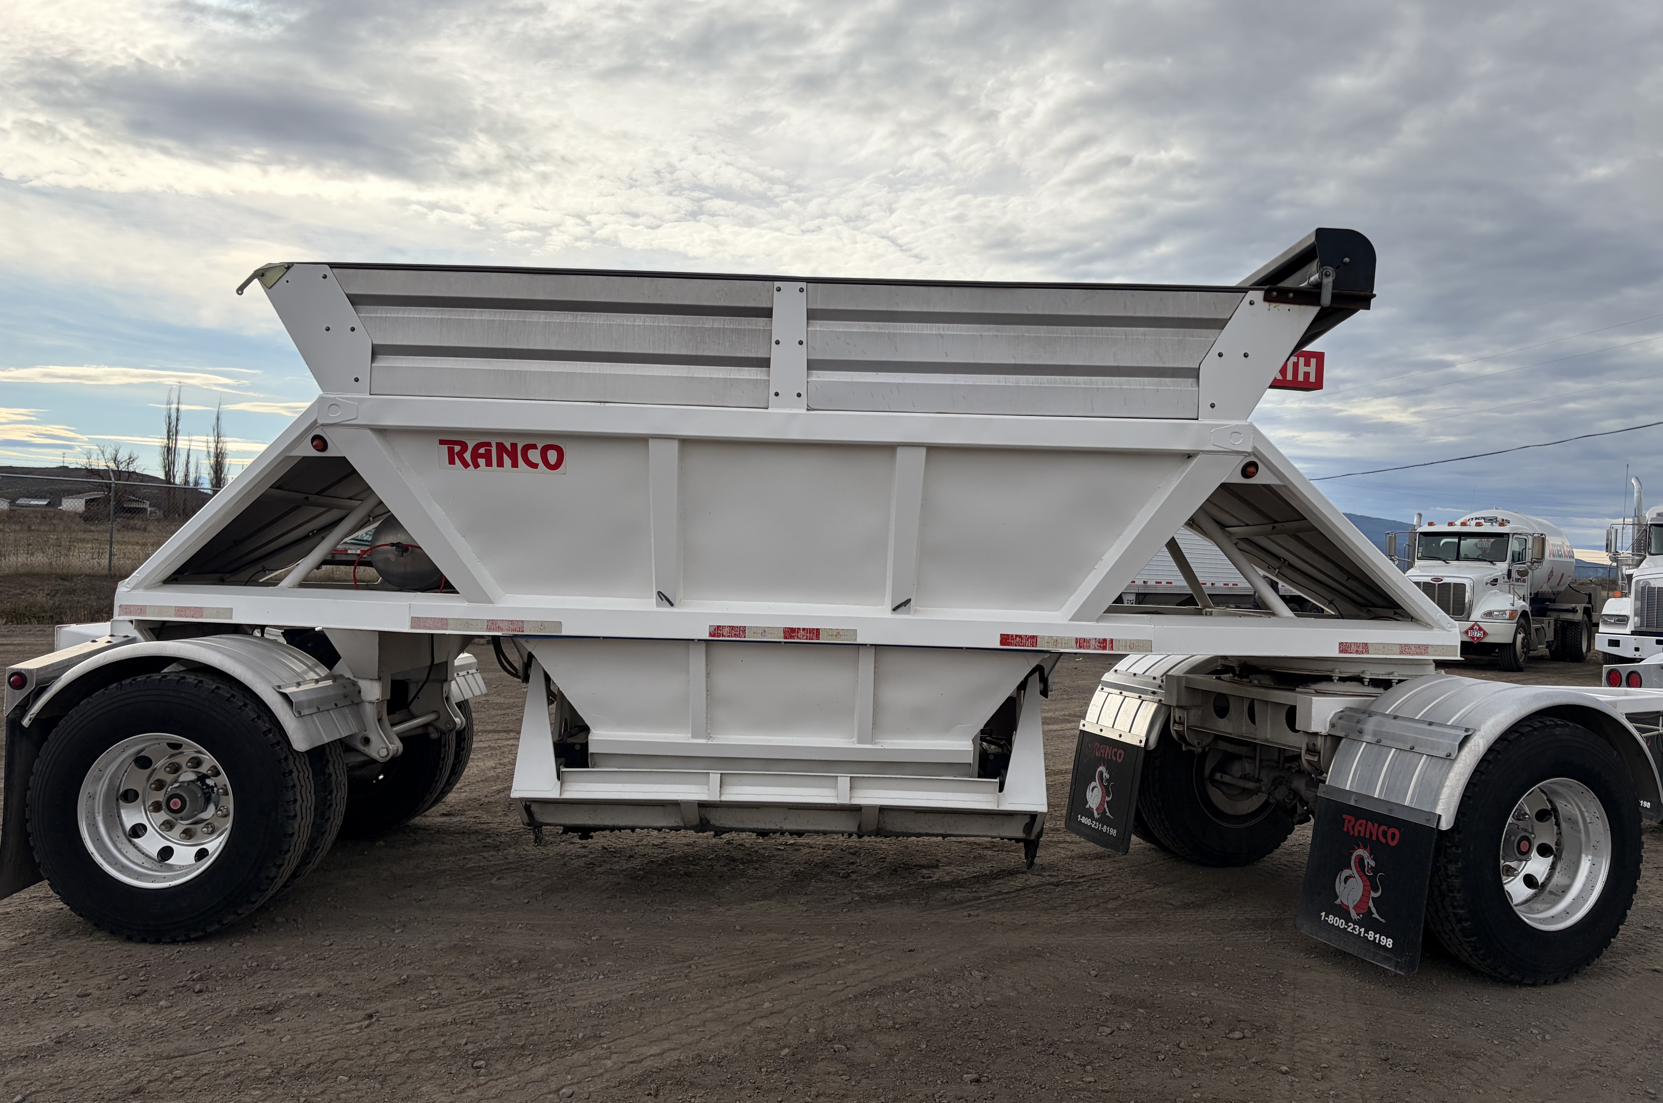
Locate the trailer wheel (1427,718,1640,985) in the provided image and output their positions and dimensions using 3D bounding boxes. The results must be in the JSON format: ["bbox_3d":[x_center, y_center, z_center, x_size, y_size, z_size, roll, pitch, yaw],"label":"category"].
[{"bbox_3d":[2.766,1.173,4.944,1.040,1.030,0.280,2,0,-21],"label":"trailer wheel"}]

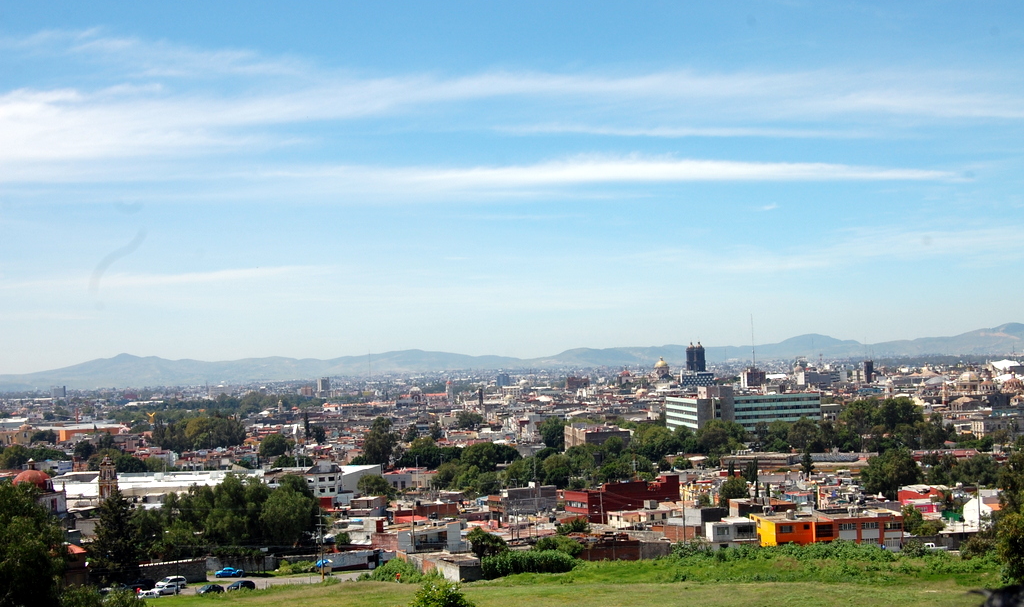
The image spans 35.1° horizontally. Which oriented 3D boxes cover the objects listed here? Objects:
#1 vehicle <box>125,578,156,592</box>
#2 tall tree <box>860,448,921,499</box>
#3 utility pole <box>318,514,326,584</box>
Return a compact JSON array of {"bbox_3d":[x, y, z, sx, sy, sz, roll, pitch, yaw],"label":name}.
[{"bbox_3d":[-56.720,43.170,248.000,1.850,1.700,4.700,-4,-3,44],"label":"vehicle"},{"bbox_3d":[114.640,52.330,490.000,18.300,17.500,17.300,-2,-2,0],"label":"tall tree"},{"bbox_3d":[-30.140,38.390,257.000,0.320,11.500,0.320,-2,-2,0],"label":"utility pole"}]

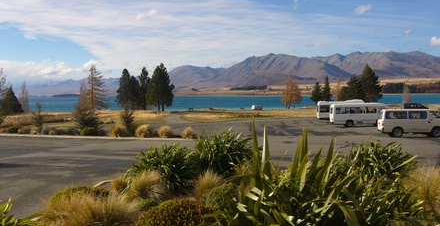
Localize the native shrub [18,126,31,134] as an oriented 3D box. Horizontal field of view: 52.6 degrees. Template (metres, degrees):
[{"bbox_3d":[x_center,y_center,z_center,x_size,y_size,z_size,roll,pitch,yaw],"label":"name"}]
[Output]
[{"bbox_3d":[-15.795,1.416,36.000,1.000,0.620,0.950,-1,2,0],"label":"native shrub"}]

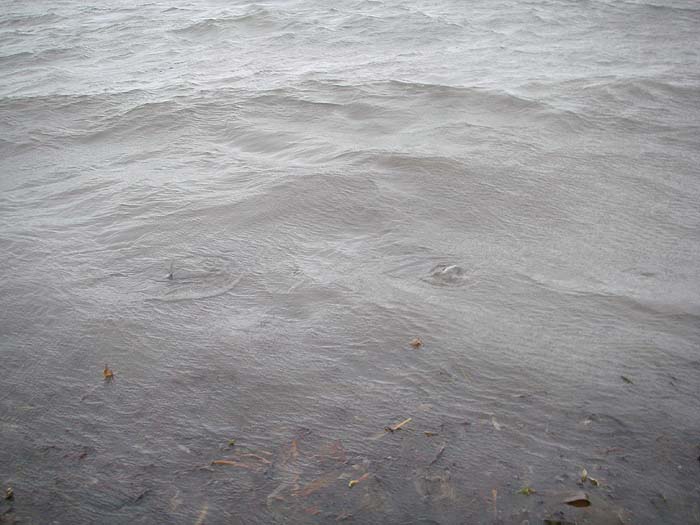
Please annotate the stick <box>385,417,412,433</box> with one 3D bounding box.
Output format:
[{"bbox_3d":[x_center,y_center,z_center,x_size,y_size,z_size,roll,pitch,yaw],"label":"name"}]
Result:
[{"bbox_3d":[0.146,0.480,2.279,0.102,0.012,0.018,-18,33,-31],"label":"stick"}]

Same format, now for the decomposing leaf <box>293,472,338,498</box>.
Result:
[{"bbox_3d":[-0.089,0.596,2.063,0.140,0.010,0.030,-18,33,-30],"label":"decomposing leaf"}]

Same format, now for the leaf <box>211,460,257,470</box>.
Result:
[{"bbox_3d":[-0.321,0.563,2.126,0.131,0.009,0.018,6,29,11],"label":"leaf"}]

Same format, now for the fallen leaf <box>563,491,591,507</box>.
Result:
[{"bbox_3d":[0.593,0.620,2.010,0.072,0.018,0.045,0,28,0],"label":"fallen leaf"}]

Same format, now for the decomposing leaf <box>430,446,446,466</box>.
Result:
[{"bbox_3d":[0.250,0.543,2.165,0.014,0.008,0.095,16,32,27],"label":"decomposing leaf"}]

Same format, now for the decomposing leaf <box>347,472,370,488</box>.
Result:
[{"bbox_3d":[0.026,0.589,2.078,0.074,0.010,0.018,-21,35,-34],"label":"decomposing leaf"}]

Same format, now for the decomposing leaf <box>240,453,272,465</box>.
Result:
[{"bbox_3d":[-0.264,0.551,2.151,0.102,0.008,0.018,9,29,17],"label":"decomposing leaf"}]

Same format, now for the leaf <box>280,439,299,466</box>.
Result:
[{"bbox_3d":[-0.171,0.537,2.176,0.030,0.008,0.112,8,29,15],"label":"leaf"}]

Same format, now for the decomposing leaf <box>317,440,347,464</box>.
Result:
[{"bbox_3d":[-0.051,0.538,2.172,0.104,0.010,0.060,23,36,36],"label":"decomposing leaf"}]

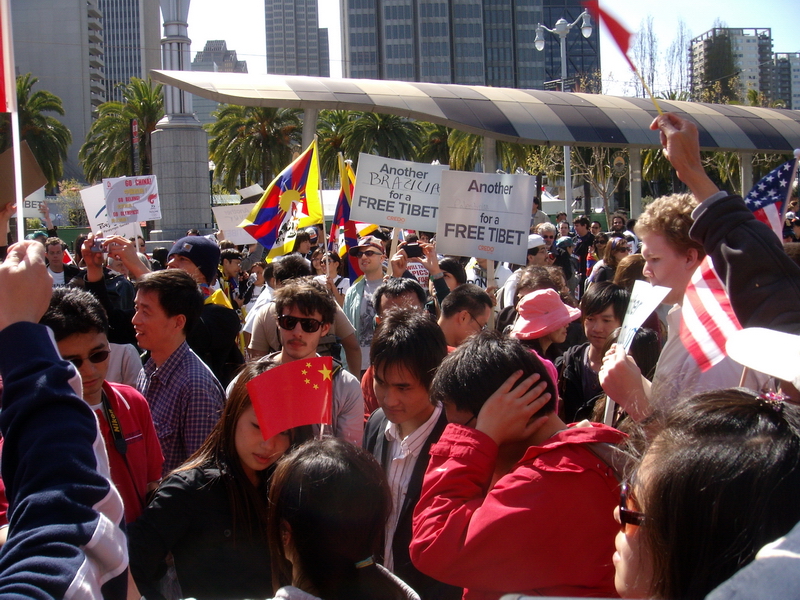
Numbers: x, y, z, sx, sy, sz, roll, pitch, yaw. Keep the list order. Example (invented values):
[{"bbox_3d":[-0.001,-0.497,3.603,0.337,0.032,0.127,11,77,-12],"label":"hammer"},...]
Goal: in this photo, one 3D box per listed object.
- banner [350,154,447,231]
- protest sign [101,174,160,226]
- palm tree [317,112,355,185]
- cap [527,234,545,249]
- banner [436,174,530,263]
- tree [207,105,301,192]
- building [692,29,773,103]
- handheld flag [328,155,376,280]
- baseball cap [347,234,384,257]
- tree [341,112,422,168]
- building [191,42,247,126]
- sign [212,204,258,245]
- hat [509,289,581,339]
[{"bbox_3d":[0.007,-0.713,5.850,0.610,0.457,0.020,9,1,3],"label":"banner"},{"bbox_3d":[-2.808,-1.048,9.200,0.600,0.457,0.020,-8,2,-17],"label":"protest sign"},{"bbox_3d":[-4.475,-9.241,61.669,6.500,10.600,6.500,-2,5,0],"label":"palm tree"},{"bbox_3d":[1.026,-0.449,6.800,0.230,0.120,0.180,-3,6,-6],"label":"cap"},{"bbox_3d":[0.467,-0.456,4.800,0.620,0.470,0.040,10,9,36],"label":"banner"},{"bbox_3d":[-9.119,-7.821,57.000,6.400,10.800,6.400,-2,5,0],"label":"tree"},{"bbox_3d":[131.998,-69.629,354.615,24.000,73.000,24.000,-3,5,-8],"label":"building"},{"bbox_3d":[-0.403,-0.686,7.300,0.420,1.050,0.350,0,6,24],"label":"handheld flag"},{"bbox_3d":[-0.225,-0.366,5.900,0.180,0.140,0.260,3,4,44],"label":"baseball cap"},{"bbox_3d":[-1.130,-8.709,64.000,6.000,10.800,6.000,-2,5,0],"label":"tree"},{"bbox_3d":[-96.692,-91.042,475.344,34.000,101.000,34.000,-2,5,0],"label":"building"},{"bbox_3d":[-1.679,-0.794,9.300,0.610,0.457,0.020,-16,15,30],"label":"sign"},{"bbox_3d":[0.630,0.063,3.800,0.320,0.160,0.310,-17,6,-6],"label":"hat"}]

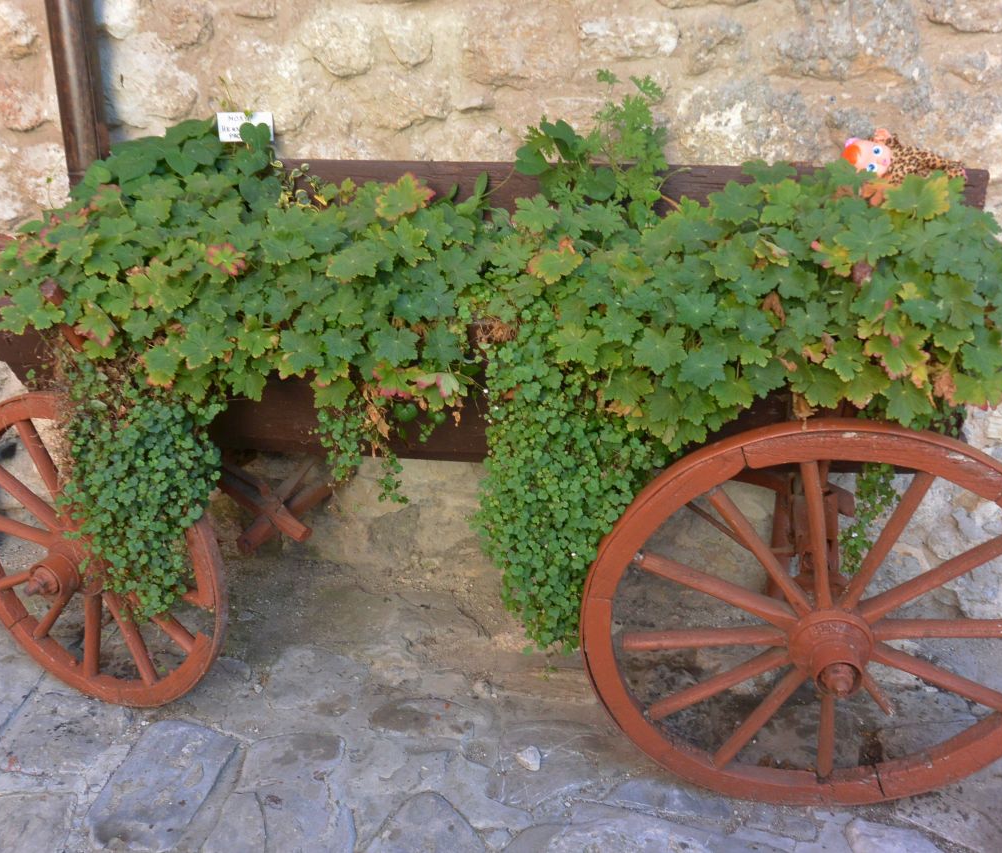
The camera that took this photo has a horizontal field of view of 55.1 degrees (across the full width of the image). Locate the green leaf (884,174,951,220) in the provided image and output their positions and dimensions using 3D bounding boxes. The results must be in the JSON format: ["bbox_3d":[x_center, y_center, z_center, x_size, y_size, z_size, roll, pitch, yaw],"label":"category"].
[{"bbox_3d":[0.772,-0.425,1.780,0.115,0.082,0.028,4,-5,9],"label":"green leaf"}]

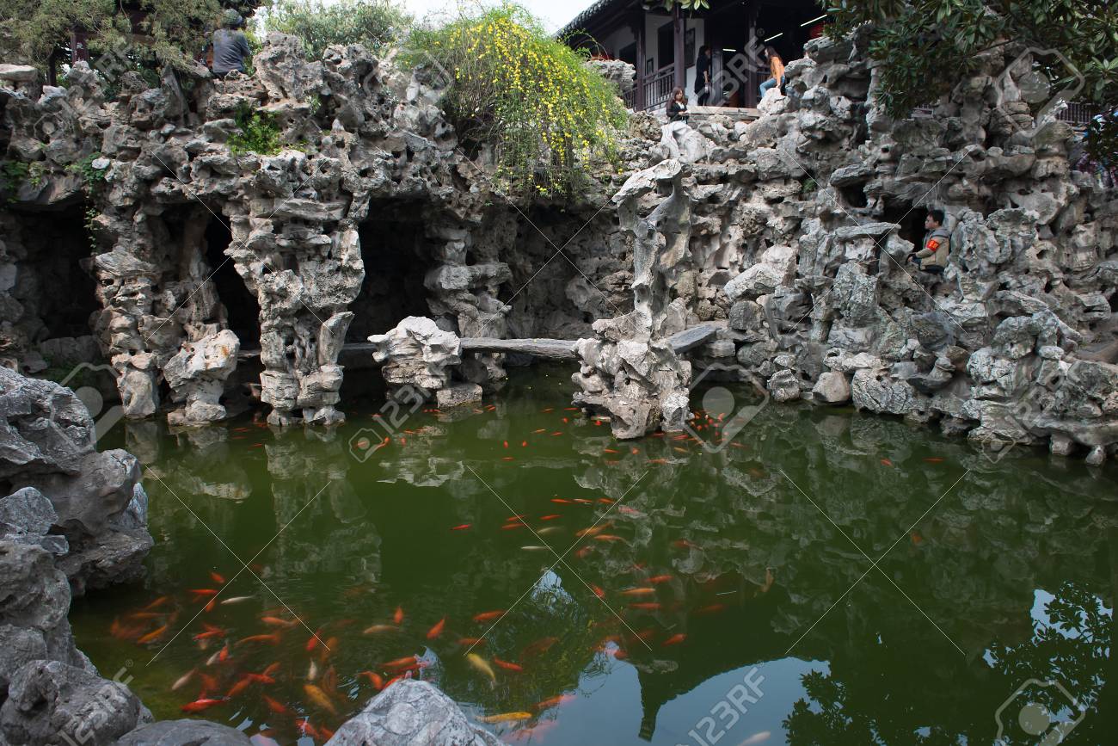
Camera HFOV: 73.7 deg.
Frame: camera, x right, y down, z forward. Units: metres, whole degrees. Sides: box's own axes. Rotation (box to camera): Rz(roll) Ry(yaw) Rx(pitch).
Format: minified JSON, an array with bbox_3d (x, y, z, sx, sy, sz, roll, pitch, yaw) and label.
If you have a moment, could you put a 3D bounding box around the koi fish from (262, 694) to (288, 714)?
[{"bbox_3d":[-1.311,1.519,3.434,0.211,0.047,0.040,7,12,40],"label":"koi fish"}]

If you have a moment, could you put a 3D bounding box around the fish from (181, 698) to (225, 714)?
[{"bbox_3d":[-1.756,1.633,3.689,0.200,0.058,0.050,-4,10,-16],"label":"fish"}]

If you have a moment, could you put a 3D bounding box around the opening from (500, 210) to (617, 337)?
[{"bbox_3d":[0.022,-1.683,12.600,1.950,2.250,1.200,-1,9,0],"label":"opening"}]

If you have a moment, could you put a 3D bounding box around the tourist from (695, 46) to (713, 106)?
[{"bbox_3d":[3.618,-7.321,18.600,0.400,1.600,0.450,-1,10,0],"label":"tourist"}]

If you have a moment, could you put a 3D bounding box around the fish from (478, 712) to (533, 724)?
[{"bbox_3d":[-0.236,1.520,3.297,0.245,0.055,0.047,-1,9,-1],"label":"fish"}]

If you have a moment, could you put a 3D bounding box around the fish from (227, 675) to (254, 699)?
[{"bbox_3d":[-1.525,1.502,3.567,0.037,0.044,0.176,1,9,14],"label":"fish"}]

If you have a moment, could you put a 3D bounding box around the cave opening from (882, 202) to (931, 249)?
[{"bbox_3d":[4.990,-2.118,10.700,0.700,0.680,0.600,4,10,30],"label":"cave opening"}]

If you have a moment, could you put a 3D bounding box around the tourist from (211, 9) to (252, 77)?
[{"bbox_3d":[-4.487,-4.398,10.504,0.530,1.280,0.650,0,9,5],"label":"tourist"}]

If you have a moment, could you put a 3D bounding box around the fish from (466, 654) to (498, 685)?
[{"bbox_3d":[-0.434,1.647,4.143,0.085,0.085,0.320,-6,10,-29],"label":"fish"}]

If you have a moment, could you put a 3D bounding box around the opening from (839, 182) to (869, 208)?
[{"bbox_3d":[4.239,-2.546,10.700,0.400,0.360,0.380,2,10,18],"label":"opening"}]

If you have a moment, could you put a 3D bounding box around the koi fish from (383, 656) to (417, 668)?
[{"bbox_3d":[-0.855,1.559,4.022,0.196,0.047,0.043,-4,10,-16],"label":"koi fish"}]

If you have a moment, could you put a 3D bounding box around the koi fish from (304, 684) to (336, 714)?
[{"bbox_3d":[-1.216,1.657,3.780,0.065,0.075,0.305,-10,13,-44],"label":"koi fish"}]

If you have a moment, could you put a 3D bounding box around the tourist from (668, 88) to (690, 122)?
[{"bbox_3d":[2.364,-4.940,14.700,0.480,1.320,0.500,-6,10,-27],"label":"tourist"}]

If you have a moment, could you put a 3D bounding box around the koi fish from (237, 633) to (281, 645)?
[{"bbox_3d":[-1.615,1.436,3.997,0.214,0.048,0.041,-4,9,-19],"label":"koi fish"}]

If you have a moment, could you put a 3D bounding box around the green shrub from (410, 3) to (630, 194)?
[{"bbox_3d":[-0.595,-4.146,11.700,3.300,2.700,1.600,-1,10,0],"label":"green shrub"}]

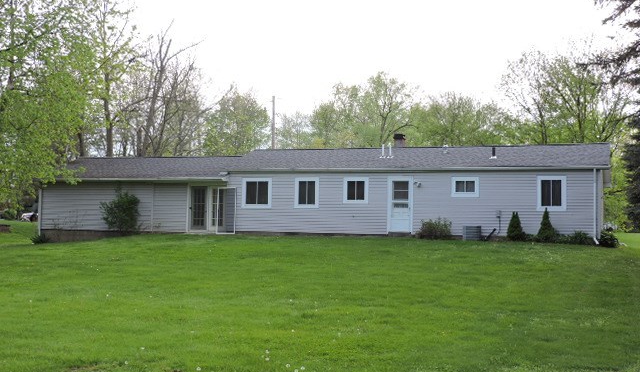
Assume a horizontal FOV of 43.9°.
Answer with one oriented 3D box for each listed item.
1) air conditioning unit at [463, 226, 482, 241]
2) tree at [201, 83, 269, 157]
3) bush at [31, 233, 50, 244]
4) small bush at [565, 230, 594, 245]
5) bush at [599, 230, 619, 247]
[{"bbox_3d":[5.582,1.746,29.100,0.620,0.500,0.620,0,-3,19],"label":"air conditioning unit"},{"bbox_3d":[-6.606,-1.885,61.696,5.700,12.000,5.700,0,-3,19],"label":"tree"},{"bbox_3d":[-12.657,2.386,36.000,0.750,0.500,0.700,0,-3,19],"label":"bush"},{"bbox_3d":[9.140,1.824,28.000,1.000,0.480,0.800,0,-3,19],"label":"small bush"},{"bbox_3d":[10.125,1.878,27.900,0.680,0.600,0.680,0,-3,19],"label":"bush"}]

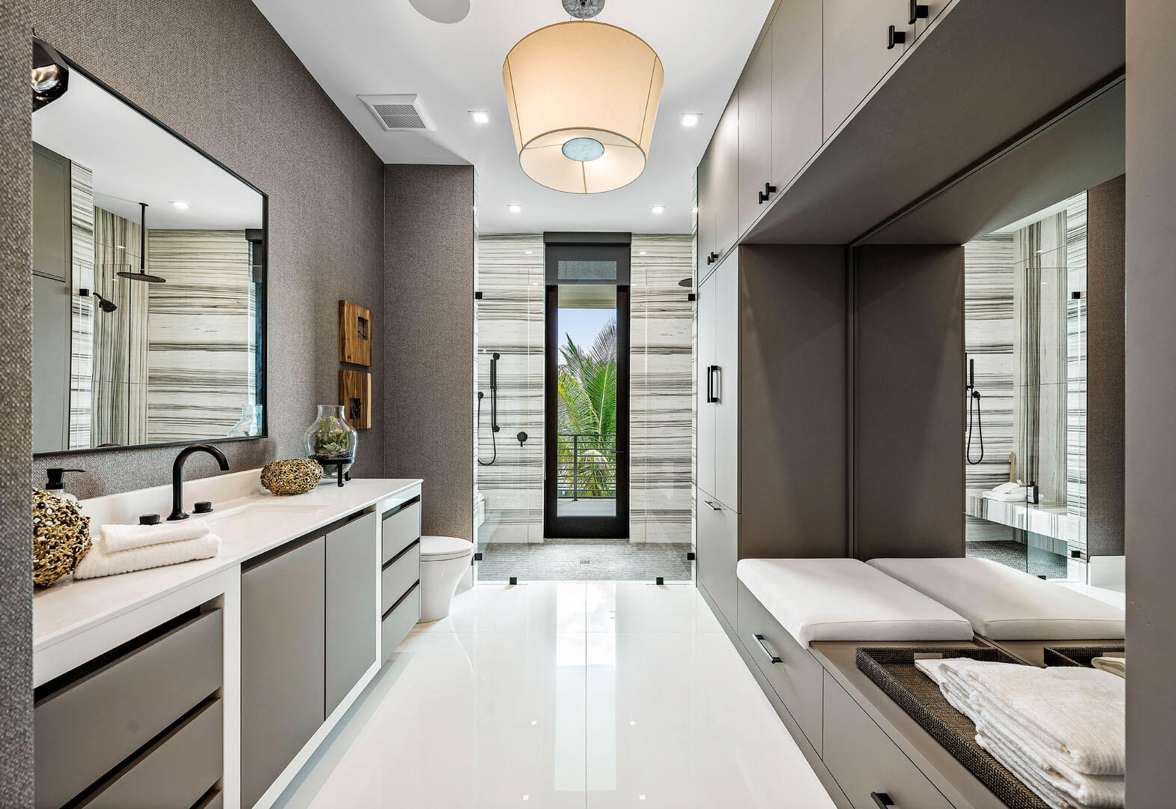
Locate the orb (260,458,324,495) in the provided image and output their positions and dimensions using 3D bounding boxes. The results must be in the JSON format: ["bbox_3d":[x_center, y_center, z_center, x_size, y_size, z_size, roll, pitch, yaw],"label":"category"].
[{"bbox_3d":[-1.273,0.312,2.030,0.230,0.158,0.230,0,-1,0],"label":"orb"}]

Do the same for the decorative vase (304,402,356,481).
[{"bbox_3d":[-1.266,0.200,2.340,0.240,0.392,0.240,0,-1,0],"label":"decorative vase"}]

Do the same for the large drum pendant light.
[{"bbox_3d":[-0.019,-1.191,2.020,0.680,0.340,0.680,0,-1,0],"label":"large drum pendant light"}]

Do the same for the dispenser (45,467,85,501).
[{"bbox_3d":[-1.335,0.271,1.200,0.110,0.217,0.074,0,-1,3],"label":"dispenser"}]

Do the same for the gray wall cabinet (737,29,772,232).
[{"bbox_3d":[1.085,-1.257,2.260,0.579,0.780,0.432,0,-1,0],"label":"gray wall cabinet"}]

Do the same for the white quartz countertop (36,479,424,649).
[{"bbox_3d":[-1.157,0.395,1.558,0.577,0.025,1.915,0,-1,0],"label":"white quartz countertop"}]

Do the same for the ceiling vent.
[{"bbox_3d":[-1.123,-1.727,2.820,0.333,0.025,0.340,0,-1,0],"label":"ceiling vent"}]

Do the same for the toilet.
[{"bbox_3d":[-1.083,0.963,2.955,0.735,0.700,0.380,0,-1,0],"label":"toilet"}]

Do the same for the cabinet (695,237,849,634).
[{"bbox_3d":[1.085,0.223,2.958,0.589,2.120,0.924,0,-1,0],"label":"cabinet"}]

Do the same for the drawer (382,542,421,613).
[{"bbox_3d":[-1.091,0.802,2.208,0.450,0.190,0.445,0,-1,0],"label":"drawer"}]

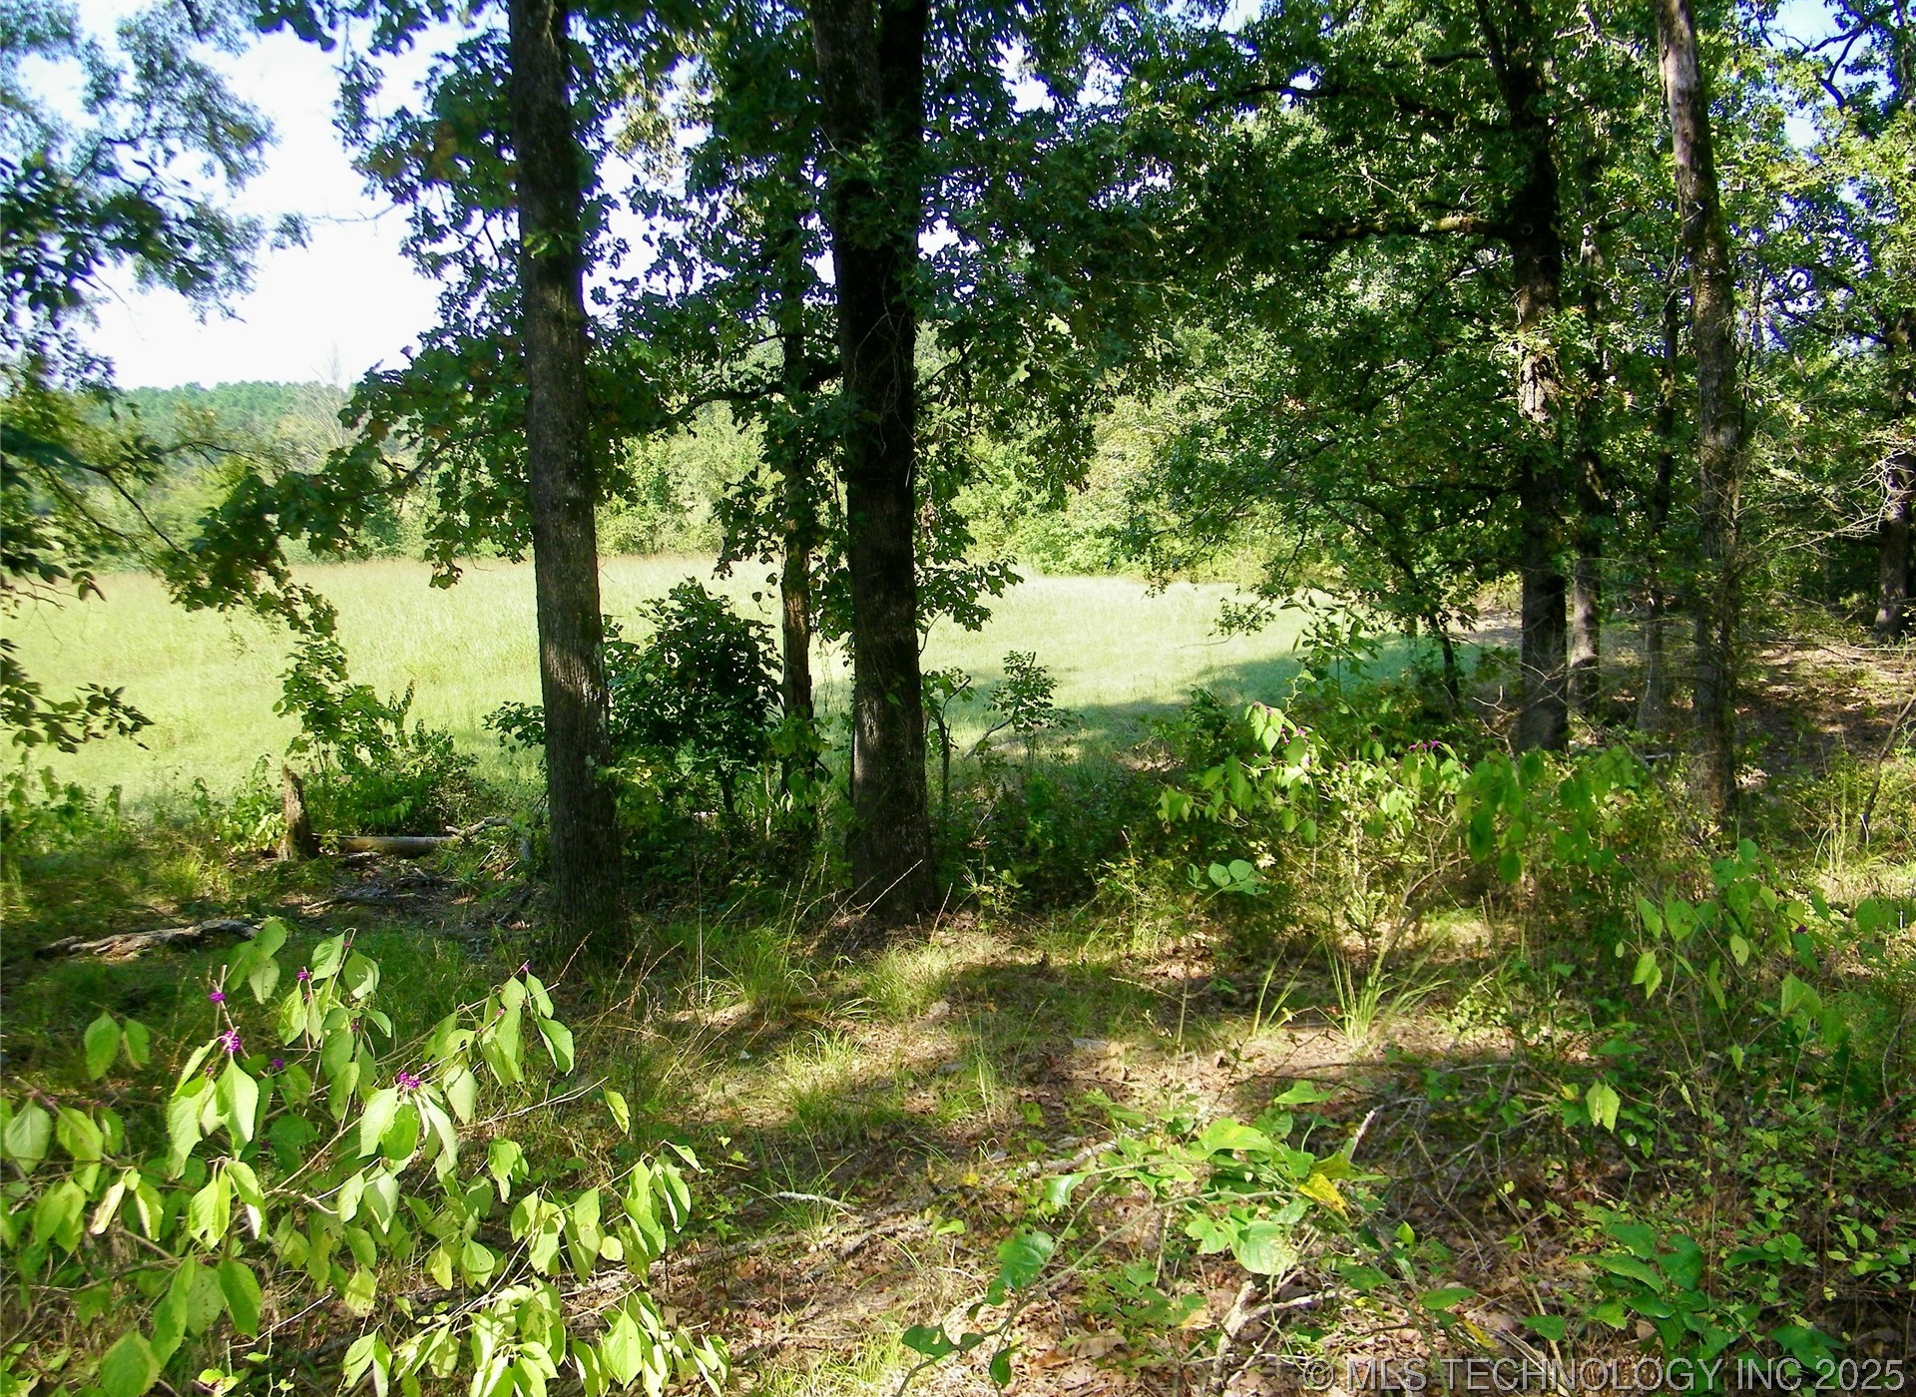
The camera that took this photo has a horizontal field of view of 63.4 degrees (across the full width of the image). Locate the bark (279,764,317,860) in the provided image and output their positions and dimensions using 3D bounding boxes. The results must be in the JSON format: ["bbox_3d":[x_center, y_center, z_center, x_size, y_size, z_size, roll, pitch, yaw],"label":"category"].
[{"bbox_3d":[-3.413,0.590,7.976,0.190,0.500,0.180,-6,6,-23],"label":"bark"}]

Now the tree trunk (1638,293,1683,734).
[{"bbox_3d":[5.737,-1.512,12.628,0.170,3.621,0.160,3,6,24],"label":"tree trunk"}]

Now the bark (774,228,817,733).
[{"bbox_3d":[-0.889,-1.013,8.650,0.200,3.153,0.190,-1,5,-6],"label":"bark"}]

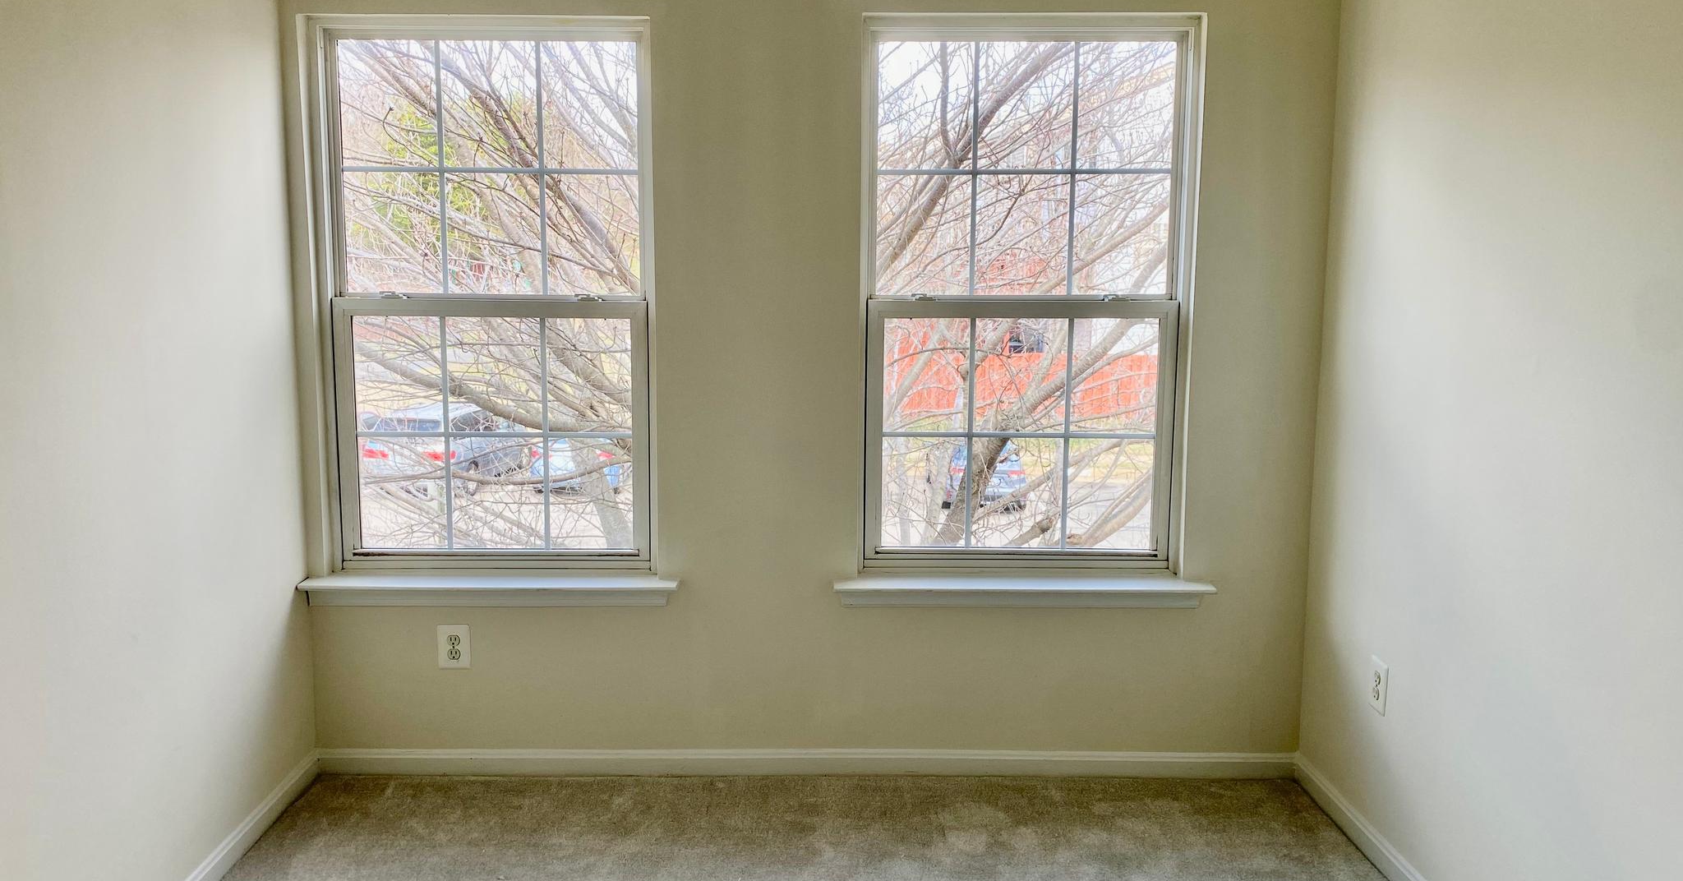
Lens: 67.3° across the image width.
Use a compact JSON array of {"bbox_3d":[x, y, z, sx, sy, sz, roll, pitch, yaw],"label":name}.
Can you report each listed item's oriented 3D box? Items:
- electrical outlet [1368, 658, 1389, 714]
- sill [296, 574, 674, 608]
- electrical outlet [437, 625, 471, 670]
[{"bbox_3d":[1.280,0.587,3.024,0.010,0.124,0.084,0,8,-1],"label":"electrical outlet"},{"bbox_3d":[-0.946,0.414,3.430,1.009,0.078,0.100,0,8,-1],"label":"sill"},{"bbox_3d":[-1.057,0.564,3.449,0.084,0.124,0.010,0,8,-1],"label":"electrical outlet"}]

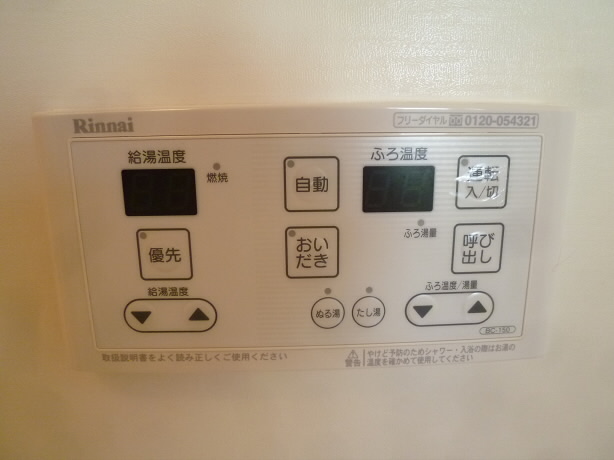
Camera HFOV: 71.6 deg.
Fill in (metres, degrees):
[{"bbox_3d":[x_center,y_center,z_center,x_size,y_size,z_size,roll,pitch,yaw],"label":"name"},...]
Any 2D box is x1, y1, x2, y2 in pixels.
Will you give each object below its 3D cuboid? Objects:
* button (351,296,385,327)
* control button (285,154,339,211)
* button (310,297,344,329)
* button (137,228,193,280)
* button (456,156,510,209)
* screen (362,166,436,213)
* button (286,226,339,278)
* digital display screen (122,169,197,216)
[{"bbox_3d":[0.025,0.034,0.173,0.014,0.014,0.004,-1,12,-2],"label":"button"},{"bbox_3d":[0.002,-0.017,0.161,0.021,0.021,0.004,-1,12,-2],"label":"control button"},{"bbox_3d":[0.009,0.034,0.173,0.014,0.014,0.004,-1,12,-2],"label":"button"},{"bbox_3d":[-0.055,0.010,0.165,0.020,0.020,0.004,-1,12,-2],"label":"button"},{"bbox_3d":[0.068,-0.018,0.164,0.020,0.020,0.004,-1,12,-2],"label":"button"},{"bbox_3d":[0.035,-0.015,0.163,0.028,0.018,0.004,-1,12,-2],"label":"screen"},{"bbox_3d":[0.002,0.009,0.167,0.021,0.021,0.004,-1,12,-2],"label":"button"},{"bbox_3d":[-0.055,-0.014,0.160,0.027,0.018,0.004,-1,12,-2],"label":"digital display screen"}]

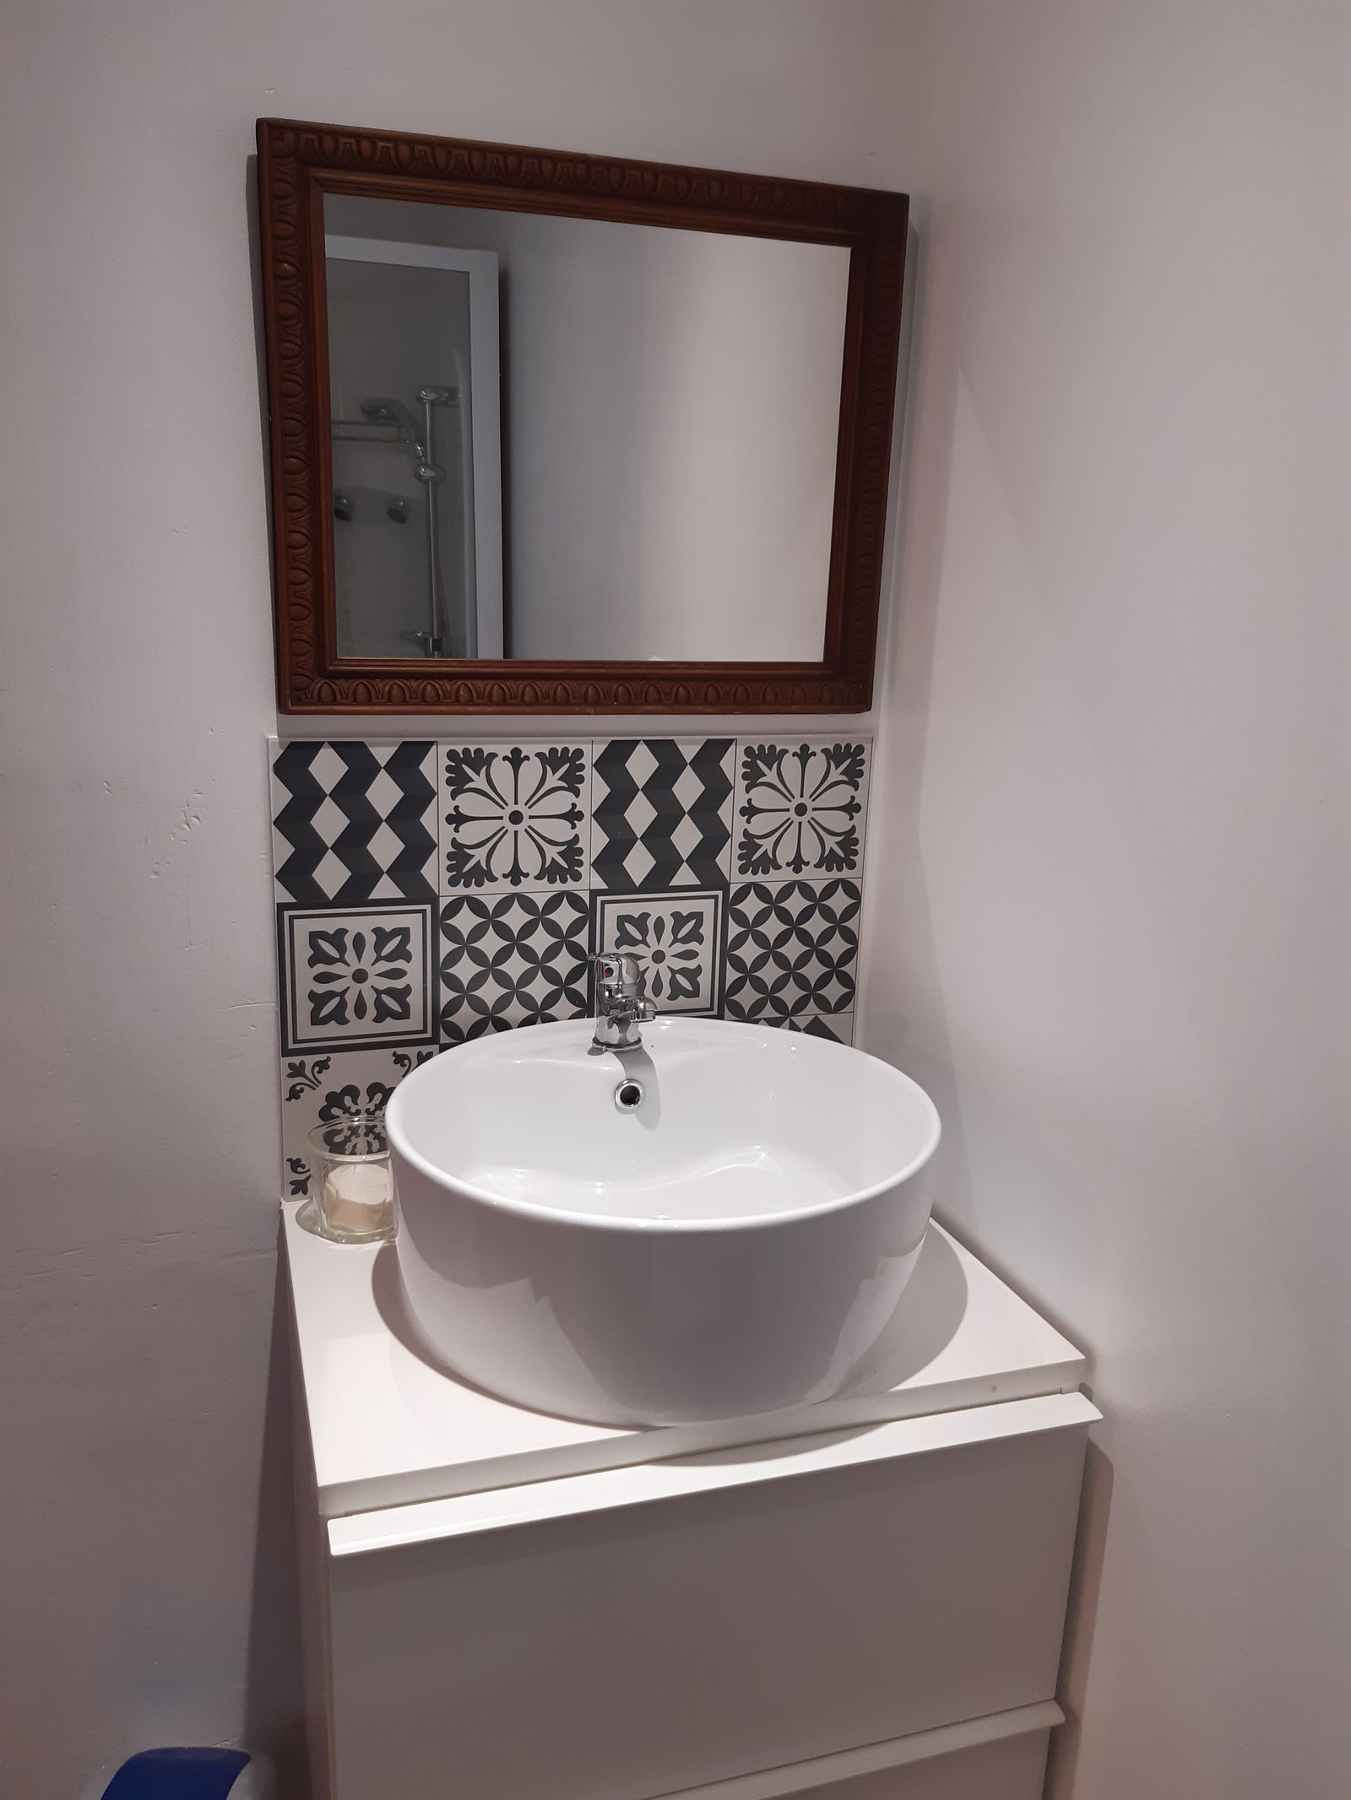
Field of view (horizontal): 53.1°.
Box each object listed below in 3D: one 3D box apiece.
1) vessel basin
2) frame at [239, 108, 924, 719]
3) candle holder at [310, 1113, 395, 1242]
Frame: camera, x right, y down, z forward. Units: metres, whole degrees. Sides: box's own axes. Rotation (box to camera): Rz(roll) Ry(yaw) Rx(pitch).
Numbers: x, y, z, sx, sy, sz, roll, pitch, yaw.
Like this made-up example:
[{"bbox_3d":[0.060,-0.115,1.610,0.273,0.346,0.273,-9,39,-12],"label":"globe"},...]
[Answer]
[{"bbox_3d":[-0.013,0.257,1.171,0.461,0.177,0.461,2,13,0],"label":"vessel basin"},{"bbox_3d":[-0.071,-0.411,1.240,0.579,0.477,0.030,-2,16,-18],"label":"frame"},{"bbox_3d":[-0.295,0.267,1.288,0.098,0.087,0.098,-2,14,-18],"label":"candle holder"}]

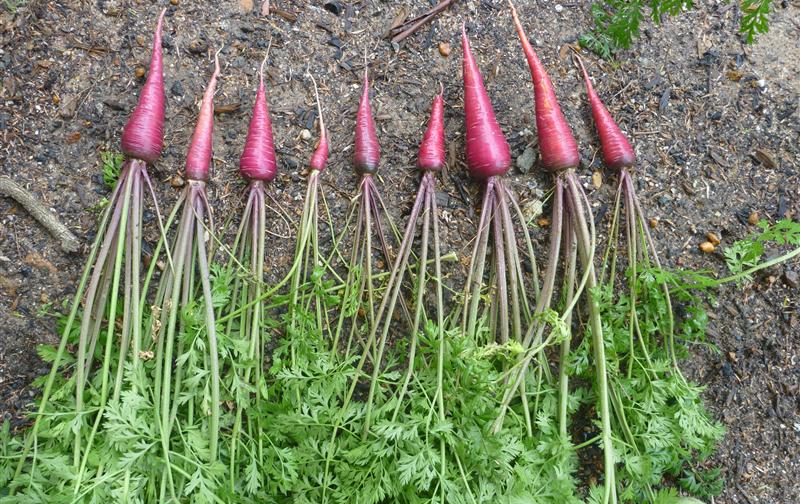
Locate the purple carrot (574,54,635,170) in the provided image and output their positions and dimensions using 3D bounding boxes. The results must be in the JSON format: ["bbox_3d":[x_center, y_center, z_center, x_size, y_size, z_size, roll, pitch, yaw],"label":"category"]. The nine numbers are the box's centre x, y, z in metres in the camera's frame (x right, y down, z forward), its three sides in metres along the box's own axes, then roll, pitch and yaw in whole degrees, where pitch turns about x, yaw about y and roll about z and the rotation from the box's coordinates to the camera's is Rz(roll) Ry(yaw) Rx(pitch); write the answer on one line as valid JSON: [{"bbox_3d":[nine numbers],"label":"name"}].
[{"bbox_3d":[0.219,-0.159,0.706,0.036,0.035,0.151,-11,68,-4],"label":"purple carrot"}]

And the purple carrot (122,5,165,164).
[{"bbox_3d":[-0.274,-0.194,0.716,0.048,0.043,0.205,-2,68,-1],"label":"purple carrot"}]

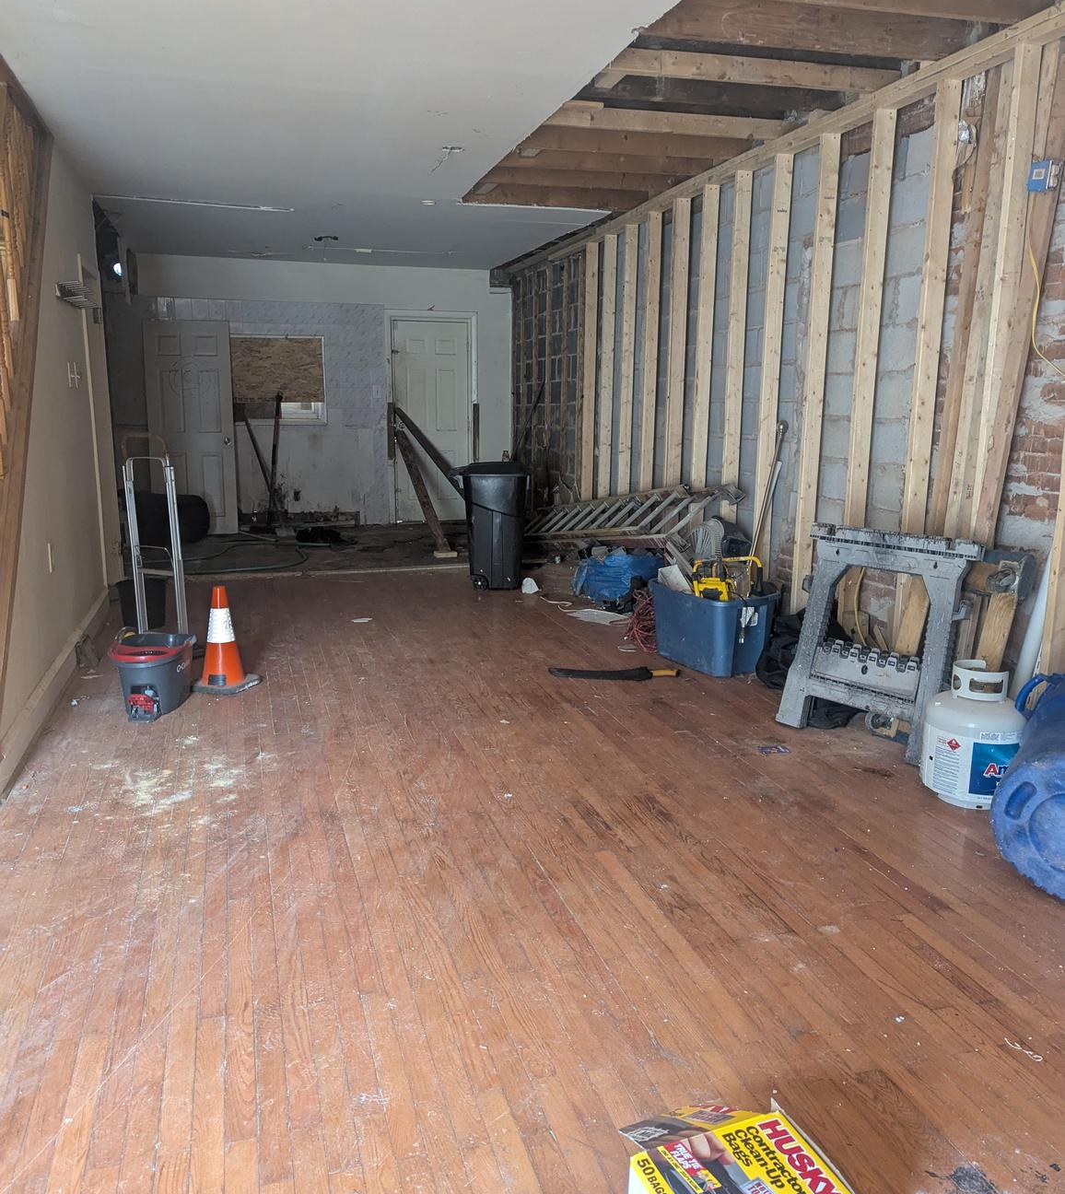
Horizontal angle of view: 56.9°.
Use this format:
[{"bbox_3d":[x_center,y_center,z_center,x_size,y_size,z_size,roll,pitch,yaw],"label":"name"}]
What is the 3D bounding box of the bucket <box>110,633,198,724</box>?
[{"bbox_3d":[-1.620,0.332,4.231,0.260,0.270,0.430,0,12,-2],"label":"bucket"}]

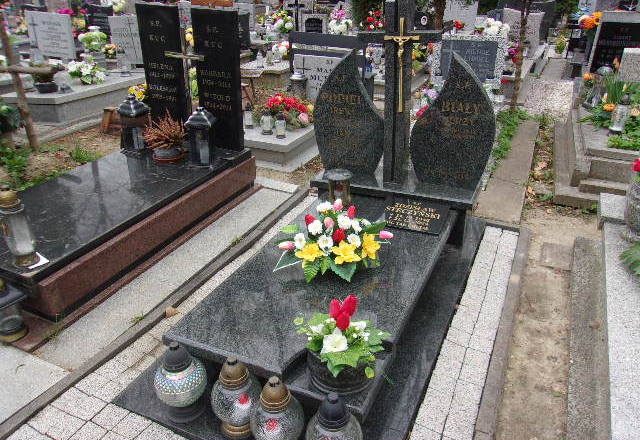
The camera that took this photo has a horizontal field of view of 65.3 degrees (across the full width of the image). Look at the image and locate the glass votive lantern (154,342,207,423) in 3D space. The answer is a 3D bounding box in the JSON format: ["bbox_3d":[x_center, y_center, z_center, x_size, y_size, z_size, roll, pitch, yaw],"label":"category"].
[{"bbox_3d":[-0.485,0.552,1.743,0.178,0.288,0.178,-2,25,1],"label":"glass votive lantern"}]

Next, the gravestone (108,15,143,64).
[{"bbox_3d":[-2.667,-2.603,7.256,0.800,0.680,0.100,7,27,18],"label":"gravestone"}]

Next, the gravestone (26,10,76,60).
[{"bbox_3d":[-4.213,-2.905,7.871,0.870,0.680,0.100,9,28,16],"label":"gravestone"}]

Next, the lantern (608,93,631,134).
[{"bbox_3d":[2.334,-0.825,3.887,0.115,0.295,0.115,13,29,28],"label":"lantern"}]

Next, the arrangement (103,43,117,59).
[{"bbox_3d":[-3.052,-2.463,7.255,0.200,0.230,0.200,-12,27,-19],"label":"arrangement"}]

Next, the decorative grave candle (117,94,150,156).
[{"bbox_3d":[-1.404,-0.713,3.764,0.185,0.410,0.185,10,27,23],"label":"decorative grave candle"}]

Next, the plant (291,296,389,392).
[{"bbox_3d":[0.080,0.402,1.738,0.320,0.335,0.290,-1,26,2],"label":"plant"}]

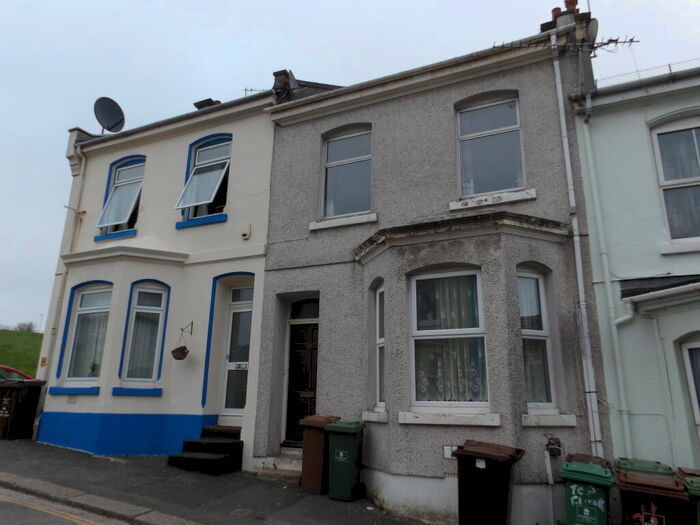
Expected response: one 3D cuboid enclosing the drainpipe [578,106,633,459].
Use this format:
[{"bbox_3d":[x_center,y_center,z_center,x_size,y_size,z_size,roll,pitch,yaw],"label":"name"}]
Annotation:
[{"bbox_3d":[3.426,0.390,6.391,0.110,5.672,0.160,-6,-15,25],"label":"drainpipe"}]

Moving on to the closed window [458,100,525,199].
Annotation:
[{"bbox_3d":[2.266,-1.821,7.828,0.986,1.526,0.100,-6,-15,25],"label":"closed window"}]

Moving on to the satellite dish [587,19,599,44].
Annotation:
[{"bbox_3d":[5.213,-4.945,10.411,0.200,0.590,0.560,-2,-13,10],"label":"satellite dish"}]

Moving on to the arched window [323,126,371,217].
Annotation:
[{"bbox_3d":[-0.025,-1.592,8.884,0.993,1.540,0.100,-6,-15,25],"label":"arched window"}]

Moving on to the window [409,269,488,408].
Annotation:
[{"bbox_3d":[1.366,1.049,6.793,1.040,1.843,0.100,-6,-15,25],"label":"window"}]

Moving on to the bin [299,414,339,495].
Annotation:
[{"bbox_3d":[-0.450,2.941,7.512,0.530,1.040,0.470,-6,-15,25],"label":"bin"}]

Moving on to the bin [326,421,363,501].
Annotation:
[{"bbox_3d":[-0.056,2.899,7.187,0.530,1.040,0.470,-6,-15,25],"label":"bin"}]

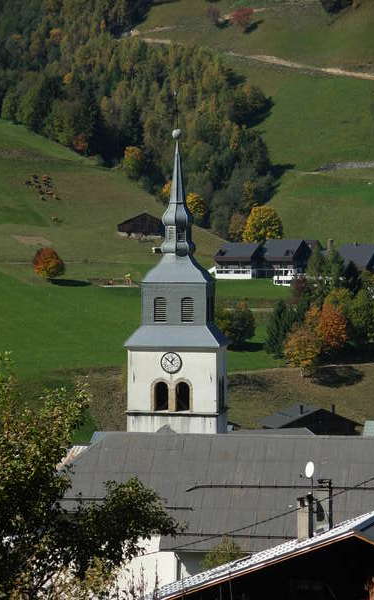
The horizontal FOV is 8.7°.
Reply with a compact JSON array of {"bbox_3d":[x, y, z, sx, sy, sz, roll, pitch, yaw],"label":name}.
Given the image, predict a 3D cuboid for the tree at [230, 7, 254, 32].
[{"bbox_3d":[24.638,-124.523,1092.651,10.700,11.400,10.700,0,4,0],"label":"tree"}]

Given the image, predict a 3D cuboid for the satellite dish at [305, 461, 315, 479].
[{"bbox_3d":[5.356,7.411,107.612,0.200,0.730,0.700,-3,5,-31],"label":"satellite dish"}]

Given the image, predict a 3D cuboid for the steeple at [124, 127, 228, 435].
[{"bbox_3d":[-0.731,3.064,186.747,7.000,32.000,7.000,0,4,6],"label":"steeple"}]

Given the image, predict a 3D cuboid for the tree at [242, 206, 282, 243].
[{"bbox_3d":[23.598,-23.285,769.286,12.500,12.800,12.200,0,4,0],"label":"tree"}]

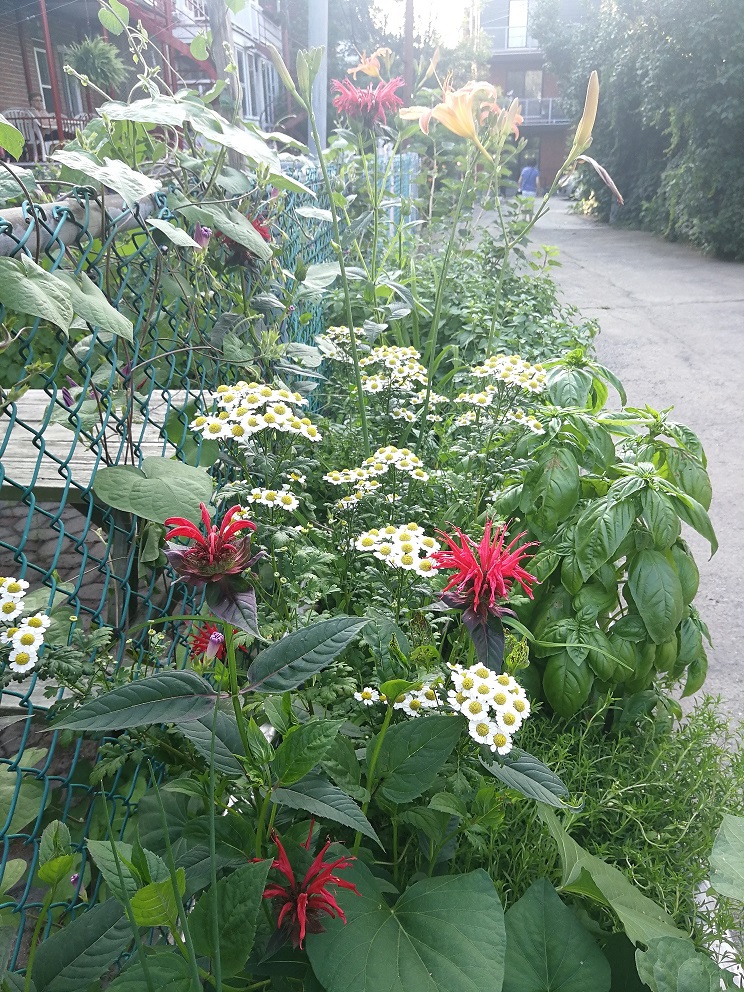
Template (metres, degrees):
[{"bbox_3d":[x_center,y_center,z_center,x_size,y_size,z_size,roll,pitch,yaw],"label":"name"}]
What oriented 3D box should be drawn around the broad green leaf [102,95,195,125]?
[{"bbox_3d":[-0.257,-0.440,0.882,0.097,0.020,0.058,-1,48,-18],"label":"broad green leaf"}]

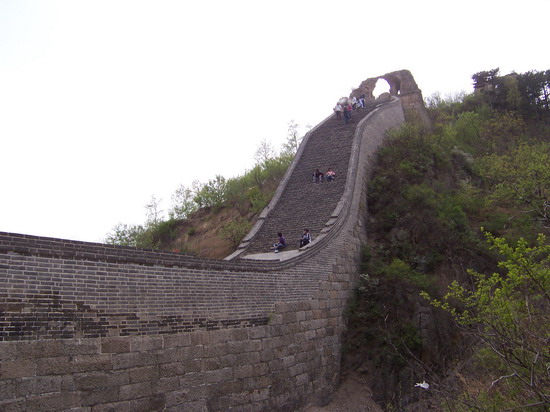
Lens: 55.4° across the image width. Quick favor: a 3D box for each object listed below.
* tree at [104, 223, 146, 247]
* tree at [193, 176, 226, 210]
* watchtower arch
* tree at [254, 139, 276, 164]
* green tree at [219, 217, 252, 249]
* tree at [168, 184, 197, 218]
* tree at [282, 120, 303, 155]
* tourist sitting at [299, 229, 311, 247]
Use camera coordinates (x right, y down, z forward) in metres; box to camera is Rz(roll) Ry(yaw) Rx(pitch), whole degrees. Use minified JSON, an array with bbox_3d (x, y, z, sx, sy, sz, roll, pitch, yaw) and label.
[{"bbox_3d":[-9.699,1.979,34.000,2.700,2.000,2.400,0,-10,0],"label":"tree"},{"bbox_3d":[-4.624,-1.024,37.000,2.400,2.400,2.300,0,-10,0],"label":"tree"},{"bbox_3d":[13.545,-12.599,62.000,9.000,7.200,5.500,-3,-10,17],"label":"watchtower arch"},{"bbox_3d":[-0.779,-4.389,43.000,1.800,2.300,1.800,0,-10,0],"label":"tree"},{"bbox_3d":[-2.148,1.441,28.500,1.800,1.800,1.800,0,-10,0],"label":"green tree"},{"bbox_3d":[-6.354,-0.309,36.000,2.000,2.400,1.900,0,-10,0],"label":"tree"},{"bbox_3d":[1.469,-5.667,44.000,1.700,3.100,1.700,0,-10,0],"label":"tree"},{"bbox_3d":[1.426,1.543,24.500,0.700,0.930,0.520,8,-13,-39],"label":"tourist sitting"}]

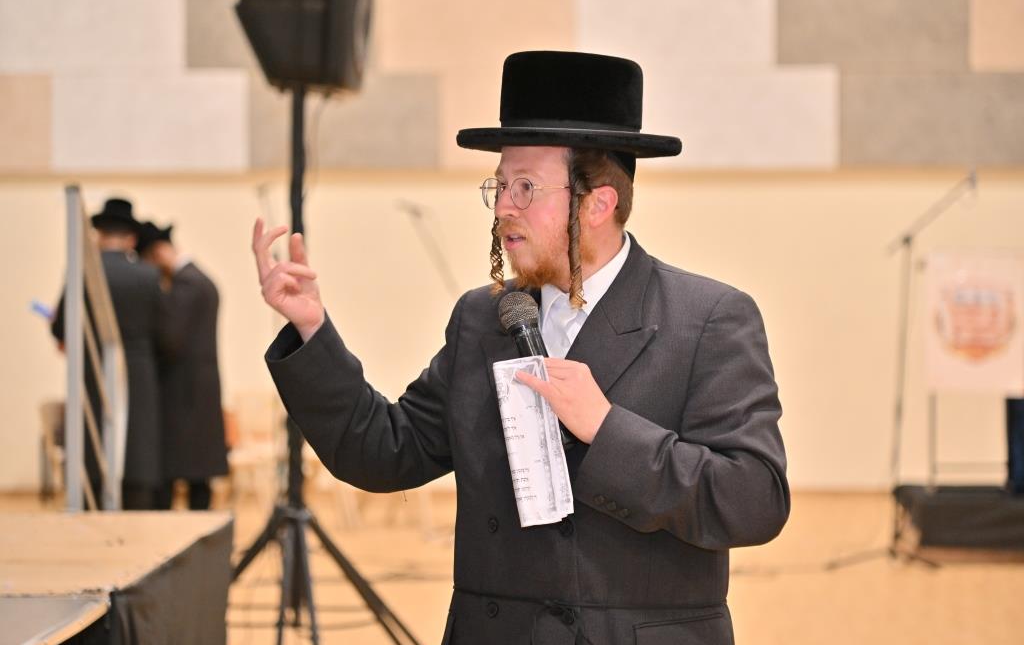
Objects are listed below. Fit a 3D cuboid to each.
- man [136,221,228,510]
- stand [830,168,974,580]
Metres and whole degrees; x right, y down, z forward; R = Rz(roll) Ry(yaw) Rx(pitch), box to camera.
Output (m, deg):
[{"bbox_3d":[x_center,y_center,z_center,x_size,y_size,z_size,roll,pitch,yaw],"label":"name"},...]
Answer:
[{"bbox_3d":[-1.845,0.264,19.000,0.520,1.660,0.520,0,1,12],"label":"man"},{"bbox_3d":[1.866,0.216,16.350,0.720,1.890,0.600,0,1,0],"label":"stand"}]

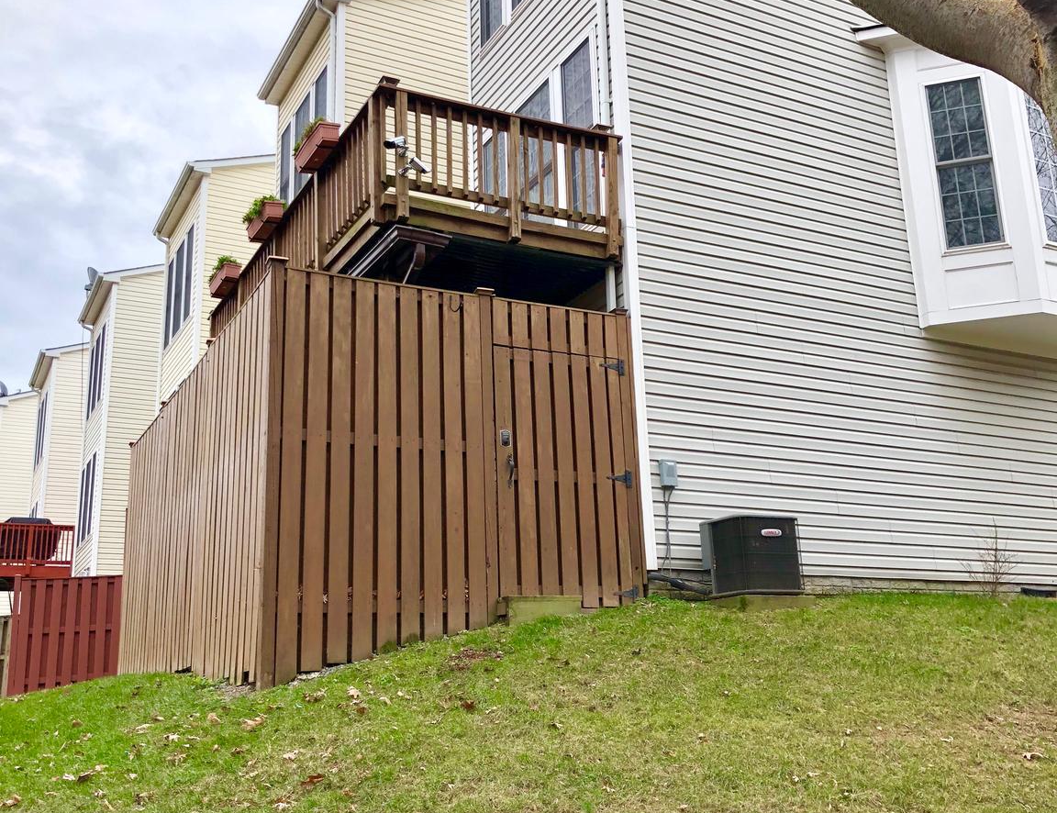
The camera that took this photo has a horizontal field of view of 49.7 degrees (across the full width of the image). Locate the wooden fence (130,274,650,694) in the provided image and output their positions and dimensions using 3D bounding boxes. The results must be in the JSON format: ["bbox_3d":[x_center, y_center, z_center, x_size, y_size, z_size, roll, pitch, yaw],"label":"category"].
[{"bbox_3d":[-1.809,1.234,10.853,3.025,2.987,5.863,6,-17,-27],"label":"wooden fence"}]

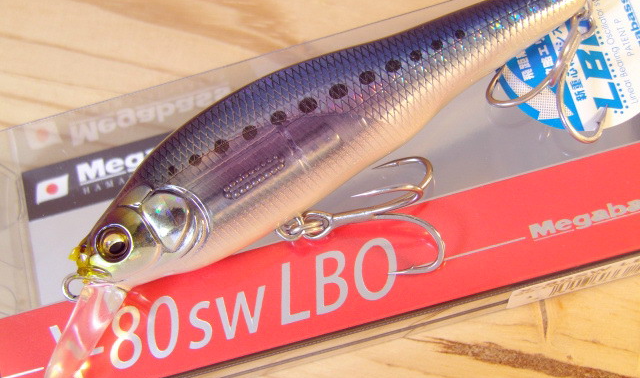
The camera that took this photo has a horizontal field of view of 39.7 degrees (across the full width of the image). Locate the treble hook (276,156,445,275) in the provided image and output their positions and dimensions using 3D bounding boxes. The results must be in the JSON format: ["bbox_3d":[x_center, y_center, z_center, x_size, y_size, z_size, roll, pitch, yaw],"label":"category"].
[{"bbox_3d":[0.004,0.003,0.119,0.022,0.014,0.016,-11,72,16],"label":"treble hook"}]

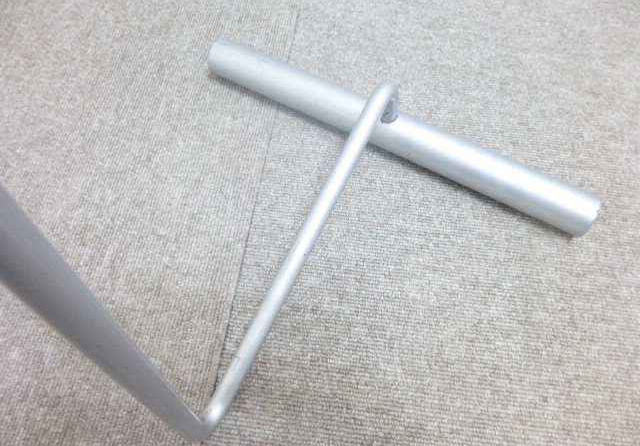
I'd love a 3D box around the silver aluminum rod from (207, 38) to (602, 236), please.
[{"bbox_3d":[0.051,-0.074,0.362,0.319,0.032,0.032,27,67,13],"label":"silver aluminum rod"}]

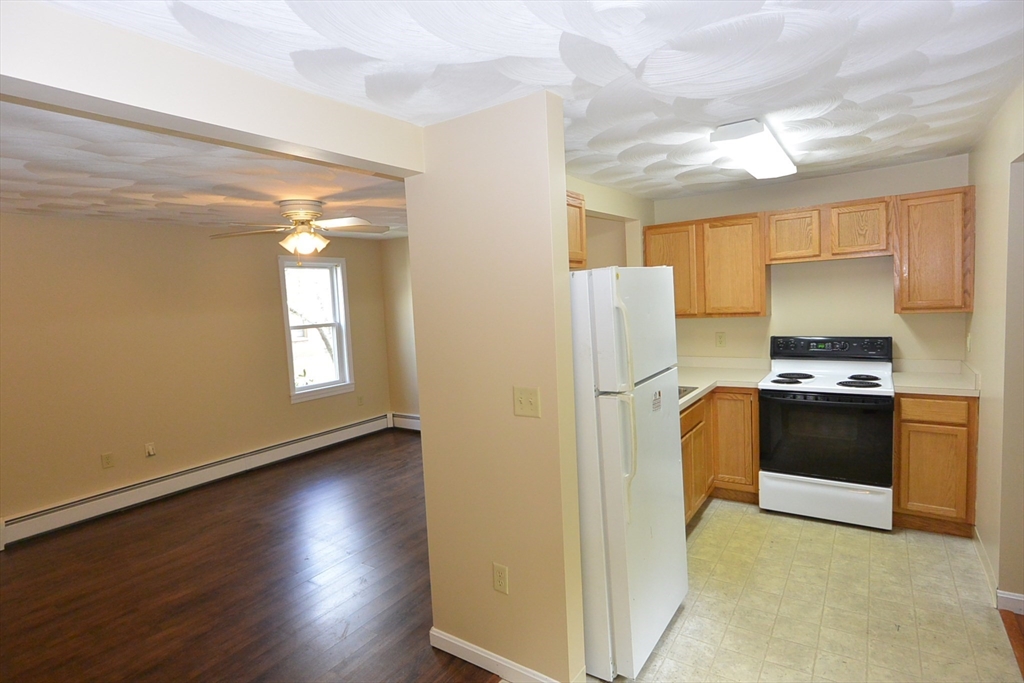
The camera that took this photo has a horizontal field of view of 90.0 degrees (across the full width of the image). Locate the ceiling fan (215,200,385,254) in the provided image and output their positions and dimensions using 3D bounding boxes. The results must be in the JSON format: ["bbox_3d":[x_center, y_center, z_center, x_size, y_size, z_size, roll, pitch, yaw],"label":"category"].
[{"bbox_3d":[-1.567,-0.859,3.883,1.300,0.410,1.250,-4,5,-21],"label":"ceiling fan"}]

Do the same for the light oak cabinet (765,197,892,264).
[{"bbox_3d":[2.251,-0.765,3.652,0.755,0.379,0.320,1,6,35],"label":"light oak cabinet"}]

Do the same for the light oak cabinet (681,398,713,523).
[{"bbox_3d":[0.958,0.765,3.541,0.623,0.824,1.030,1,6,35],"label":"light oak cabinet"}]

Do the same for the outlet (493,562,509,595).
[{"bbox_3d":[-0.046,0.955,2.061,0.073,0.116,0.013,1,6,35],"label":"outlet"}]

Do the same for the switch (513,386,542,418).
[{"bbox_3d":[0.055,0.228,1.907,0.118,0.117,0.015,1,6,35],"label":"switch"}]

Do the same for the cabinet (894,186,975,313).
[{"bbox_3d":[2.731,-0.570,3.338,0.390,0.763,0.320,1,6,35],"label":"cabinet"}]

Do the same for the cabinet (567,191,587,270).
[{"bbox_3d":[0.055,-0.554,2.498,0.320,0.390,0.760,1,6,35],"label":"cabinet"}]

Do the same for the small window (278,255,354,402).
[{"bbox_3d":[-2.179,-0.151,5.756,0.110,1.562,0.825,1,6,35],"label":"small window"}]

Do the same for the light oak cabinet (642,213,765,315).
[{"bbox_3d":[1.576,-0.580,4.146,0.914,0.763,0.320,1,6,35],"label":"light oak cabinet"}]

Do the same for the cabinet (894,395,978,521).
[{"bbox_3d":[2.703,0.701,3.314,0.390,0.824,0.625,1,6,35],"label":"cabinet"}]

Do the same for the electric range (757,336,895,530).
[{"bbox_3d":[2.204,0.584,3.601,0.755,1.186,0.665,1,6,35],"label":"electric range"}]

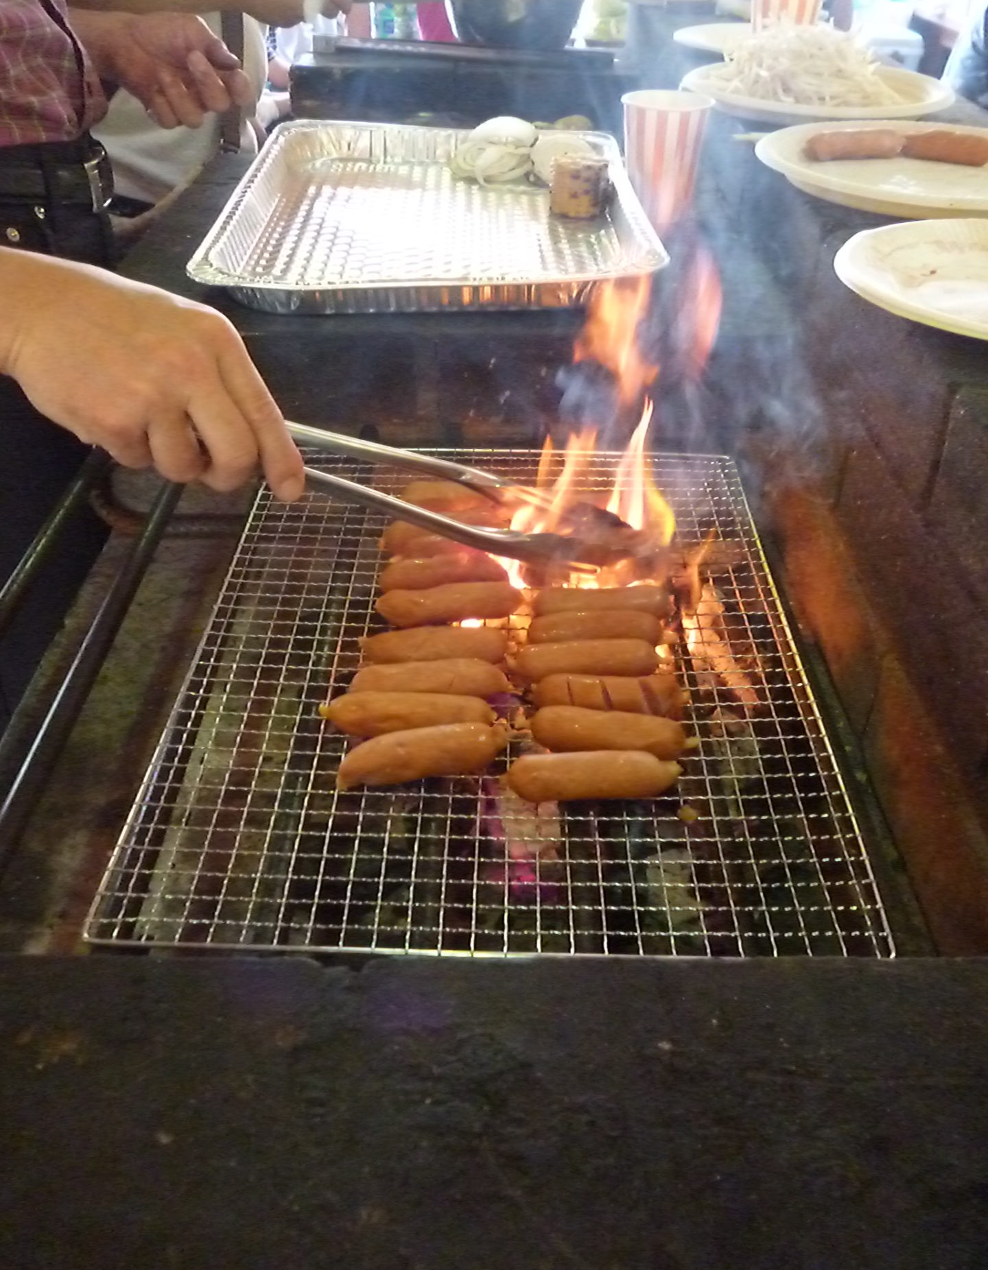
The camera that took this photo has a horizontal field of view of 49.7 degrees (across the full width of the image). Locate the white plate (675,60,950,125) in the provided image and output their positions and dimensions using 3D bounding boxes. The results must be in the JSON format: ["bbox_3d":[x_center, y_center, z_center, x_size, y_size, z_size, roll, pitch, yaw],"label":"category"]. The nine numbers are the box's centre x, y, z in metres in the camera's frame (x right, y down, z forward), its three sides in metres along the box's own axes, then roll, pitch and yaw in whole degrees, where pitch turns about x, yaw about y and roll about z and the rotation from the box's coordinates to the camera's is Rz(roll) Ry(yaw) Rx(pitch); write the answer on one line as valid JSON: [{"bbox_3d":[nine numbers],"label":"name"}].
[{"bbox_3d":[0.314,-0.526,1.046,0.258,0.026,0.258,0,38,0],"label":"white plate"}]

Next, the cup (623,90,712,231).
[{"bbox_3d":[0.121,-0.339,0.764,0.065,0.081,0.065,0,38,0],"label":"cup"}]

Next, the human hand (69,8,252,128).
[{"bbox_3d":[-0.256,-0.437,0.820,0.140,0.082,0.078,7,36,-16],"label":"human hand"}]

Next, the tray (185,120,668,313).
[{"bbox_3d":[-0.038,-0.281,0.724,0.270,0.042,0.330,0,38,0],"label":"tray"}]

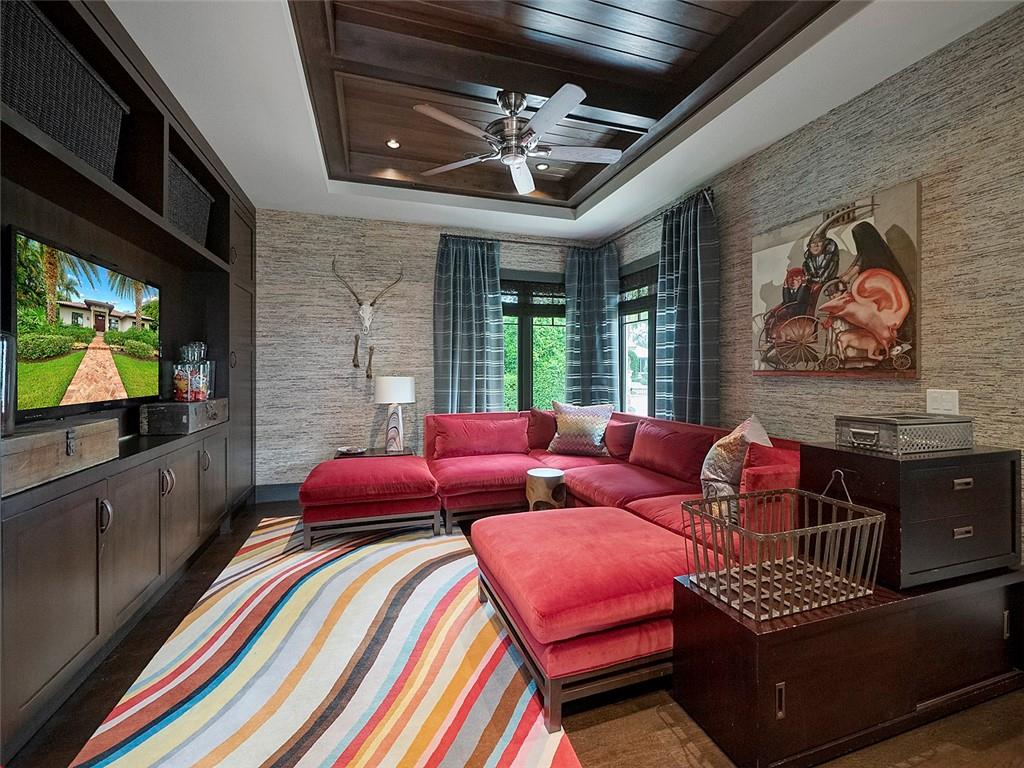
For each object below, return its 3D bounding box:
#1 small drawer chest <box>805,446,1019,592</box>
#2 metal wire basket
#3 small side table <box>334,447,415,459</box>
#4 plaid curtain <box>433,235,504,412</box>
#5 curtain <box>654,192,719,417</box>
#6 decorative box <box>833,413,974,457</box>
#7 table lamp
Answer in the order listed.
[{"bbox_3d":[1.766,0.525,1.861,0.789,0.484,0.393,0,1,-18],"label":"small drawer chest"},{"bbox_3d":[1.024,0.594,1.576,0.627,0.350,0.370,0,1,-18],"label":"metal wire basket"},{"bbox_3d":[-1.378,0.924,4.169,0.760,0.487,0.450,0,1,-18],"label":"small side table"},{"bbox_3d":[-0.475,-0.226,4.606,0.780,2.760,0.190,0,1,-18],"label":"plaid curtain"},{"bbox_3d":[1.483,-0.186,3.579,0.190,2.730,0.630,0,1,-18],"label":"curtain"},{"bbox_3d":[1.750,0.216,1.856,0.503,0.138,0.242,0,1,-18],"label":"decorative box"},{"bbox_3d":[-1.189,0.292,4.231,0.408,0.778,0.410,0,1,-18],"label":"table lamp"}]

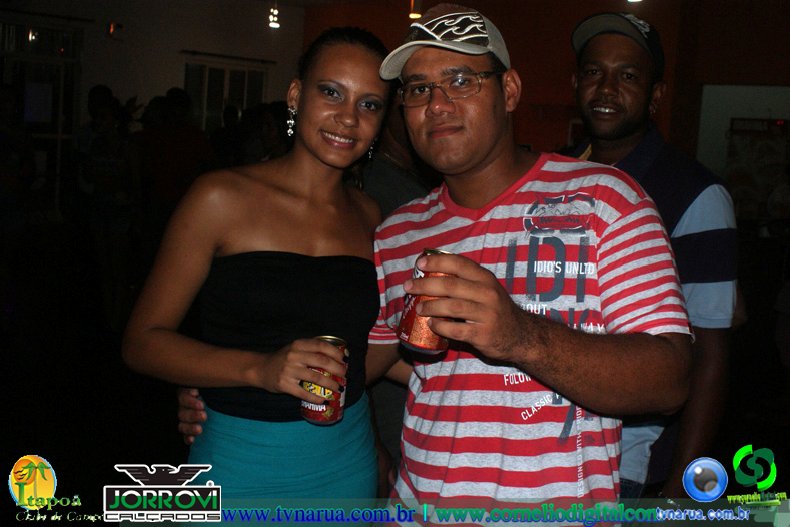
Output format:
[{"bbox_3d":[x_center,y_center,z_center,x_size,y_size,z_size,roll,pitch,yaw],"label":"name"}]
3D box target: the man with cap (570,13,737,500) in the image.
[{"bbox_3d":[0.415,0.400,1.630,0.550,1.780,0.360,6,4,30],"label":"man with cap"}]

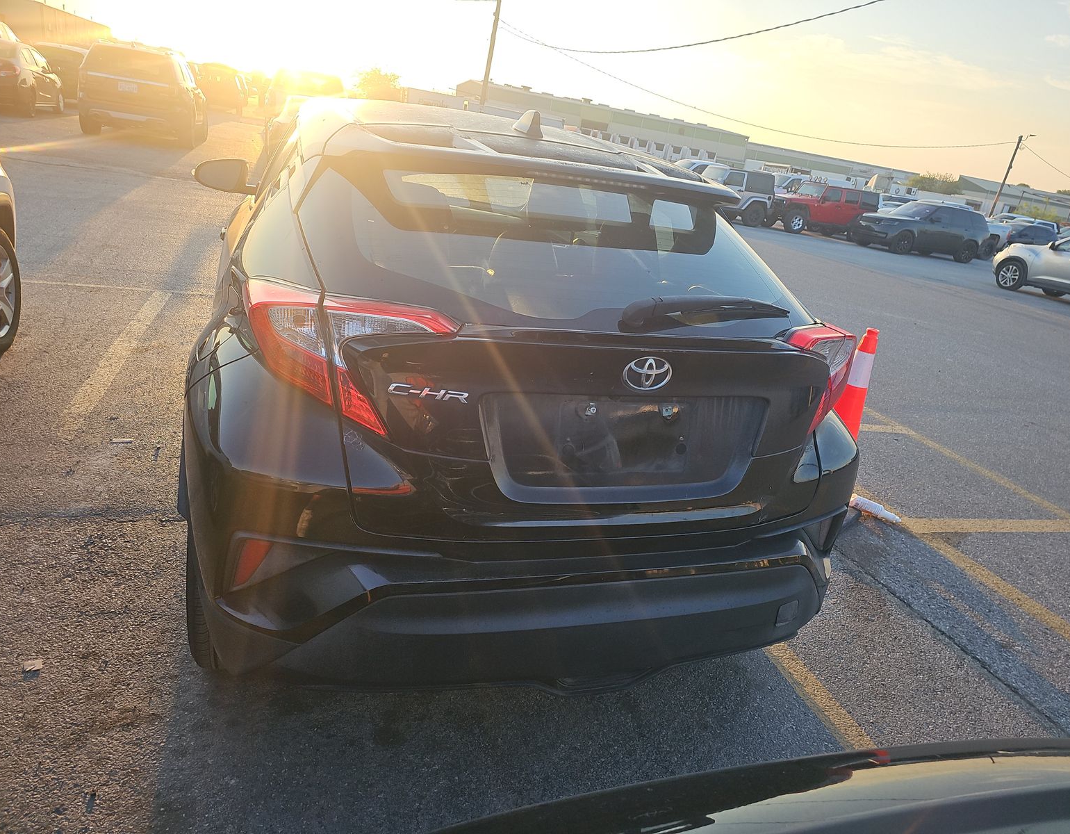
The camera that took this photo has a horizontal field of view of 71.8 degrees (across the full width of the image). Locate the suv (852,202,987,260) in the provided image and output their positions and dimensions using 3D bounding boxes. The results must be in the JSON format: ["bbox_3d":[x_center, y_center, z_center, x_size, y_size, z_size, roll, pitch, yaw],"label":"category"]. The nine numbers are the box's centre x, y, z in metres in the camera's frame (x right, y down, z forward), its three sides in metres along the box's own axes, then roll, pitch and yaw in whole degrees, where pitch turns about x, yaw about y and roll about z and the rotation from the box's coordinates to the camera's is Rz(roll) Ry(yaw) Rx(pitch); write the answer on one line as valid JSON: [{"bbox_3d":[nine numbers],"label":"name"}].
[{"bbox_3d":[13.820,-6.700,26.296,4.980,1.850,2.030,2,22,-23],"label":"suv"}]

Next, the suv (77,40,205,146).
[{"bbox_3d":[-8.226,-6.965,15.996,2.000,1.780,5.000,3,22,-19],"label":"suv"}]

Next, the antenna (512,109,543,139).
[{"bbox_3d":[-0.020,-0.858,2.160,0.060,0.074,0.170,0,22,-21],"label":"antenna"}]

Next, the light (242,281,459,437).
[{"bbox_3d":[-0.375,-0.122,1.475,0.400,0.240,0.310,0,22,-21],"label":"light"}]

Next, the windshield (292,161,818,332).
[{"bbox_3d":[0.137,-0.389,1.736,1.250,0.160,0.590,0,53,-21],"label":"windshield"}]

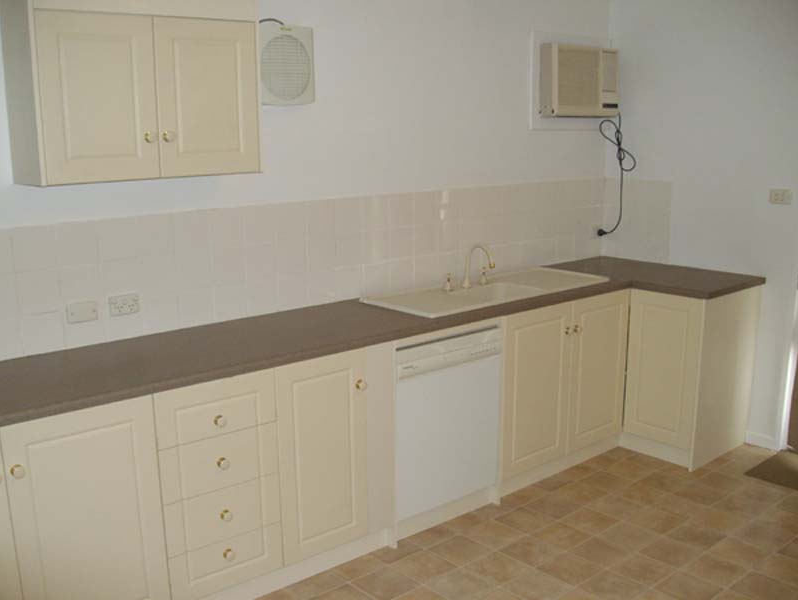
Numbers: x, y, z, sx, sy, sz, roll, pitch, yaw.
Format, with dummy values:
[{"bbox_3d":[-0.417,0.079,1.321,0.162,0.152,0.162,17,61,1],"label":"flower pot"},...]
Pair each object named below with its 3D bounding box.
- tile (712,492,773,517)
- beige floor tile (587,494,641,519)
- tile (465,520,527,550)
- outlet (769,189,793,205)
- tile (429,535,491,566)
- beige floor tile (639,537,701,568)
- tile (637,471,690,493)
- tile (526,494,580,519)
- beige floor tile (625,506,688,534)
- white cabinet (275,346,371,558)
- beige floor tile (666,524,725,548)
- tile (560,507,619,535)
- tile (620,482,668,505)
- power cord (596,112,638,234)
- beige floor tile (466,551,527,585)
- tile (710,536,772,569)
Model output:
[{"bbox_3d":[1.549,0.927,3.743,0.209,0.010,0.187,-10,15,-41],"label":"tile"},{"bbox_3d":[0.990,0.946,3.783,0.203,0.010,0.196,-10,15,-41],"label":"beige floor tile"},{"bbox_3d":[0.405,0.998,3.526,0.203,0.010,0.196,-10,15,-41],"label":"tile"},{"bbox_3d":[1.917,-0.515,4.179,0.013,0.073,0.115,-10,15,-40],"label":"outlet"},{"bbox_3d":[0.253,1.020,3.385,0.195,0.010,0.195,-10,15,-40],"label":"tile"},{"bbox_3d":[1.082,1.013,3.327,0.196,0.010,0.184,-10,15,-41],"label":"beige floor tile"},{"bbox_3d":[1.292,0.894,4.050,0.203,0.010,0.196,-10,15,-41],"label":"tile"},{"bbox_3d":[0.701,0.938,3.770,0.195,0.010,0.195,-10,15,-40],"label":"tile"},{"bbox_3d":[1.121,0.973,3.640,0.203,0.010,0.196,-10,15,-41],"label":"beige floor tile"},{"bbox_3d":[-0.462,0.542,3.289,0.404,0.754,0.570,-10,15,-41],"label":"white cabinet"},{"bbox_3d":[1.242,0.991,3.481,0.195,0.010,0.195,-10,15,-40],"label":"beige floor tile"},{"bbox_3d":[0.839,0.973,3.650,0.203,0.010,0.196,-10,15,-41],"label":"tile"},{"bbox_3d":[1.131,0.905,3.872,0.201,0.010,0.186,-10,15,-41],"label":"tile"},{"bbox_3d":[1.243,-0.721,4.797,0.111,0.697,0.192,-10,15,-40],"label":"power cord"},{"bbox_3d":[0.385,1.051,3.250,0.203,0.010,0.196,-10,15,-41],"label":"beige floor tile"},{"bbox_3d":[1.359,1.013,3.319,0.193,0.010,0.187,-10,15,-41],"label":"tile"}]

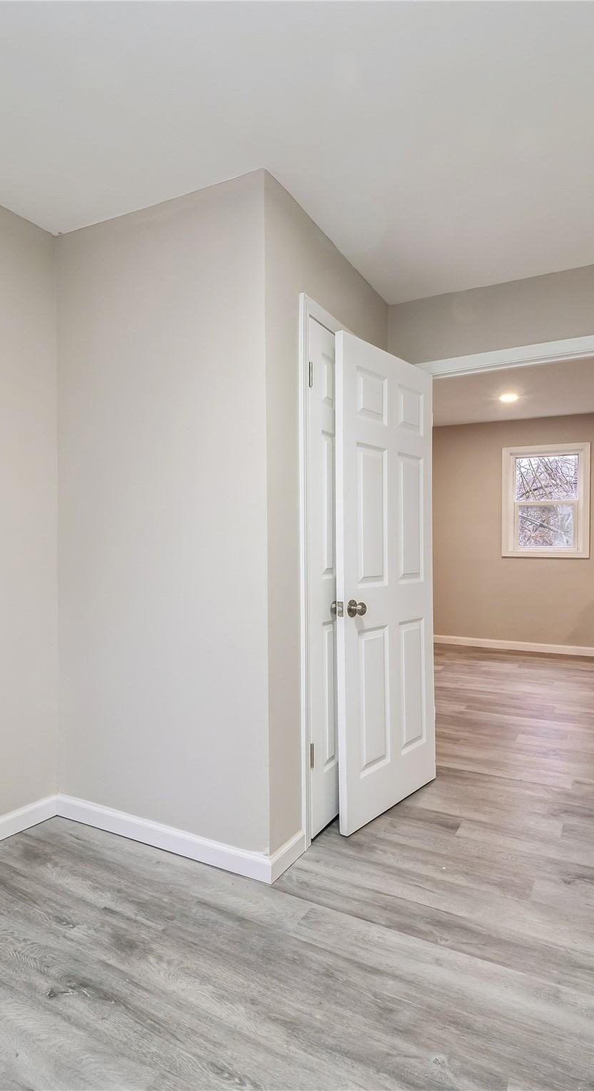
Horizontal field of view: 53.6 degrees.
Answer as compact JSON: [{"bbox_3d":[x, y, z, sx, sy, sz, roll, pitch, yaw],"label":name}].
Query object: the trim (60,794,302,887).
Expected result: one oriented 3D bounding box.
[{"bbox_3d":[-0.512,1.139,2.423,1.099,0.083,0.251,0,0,29],"label":"trim"}]

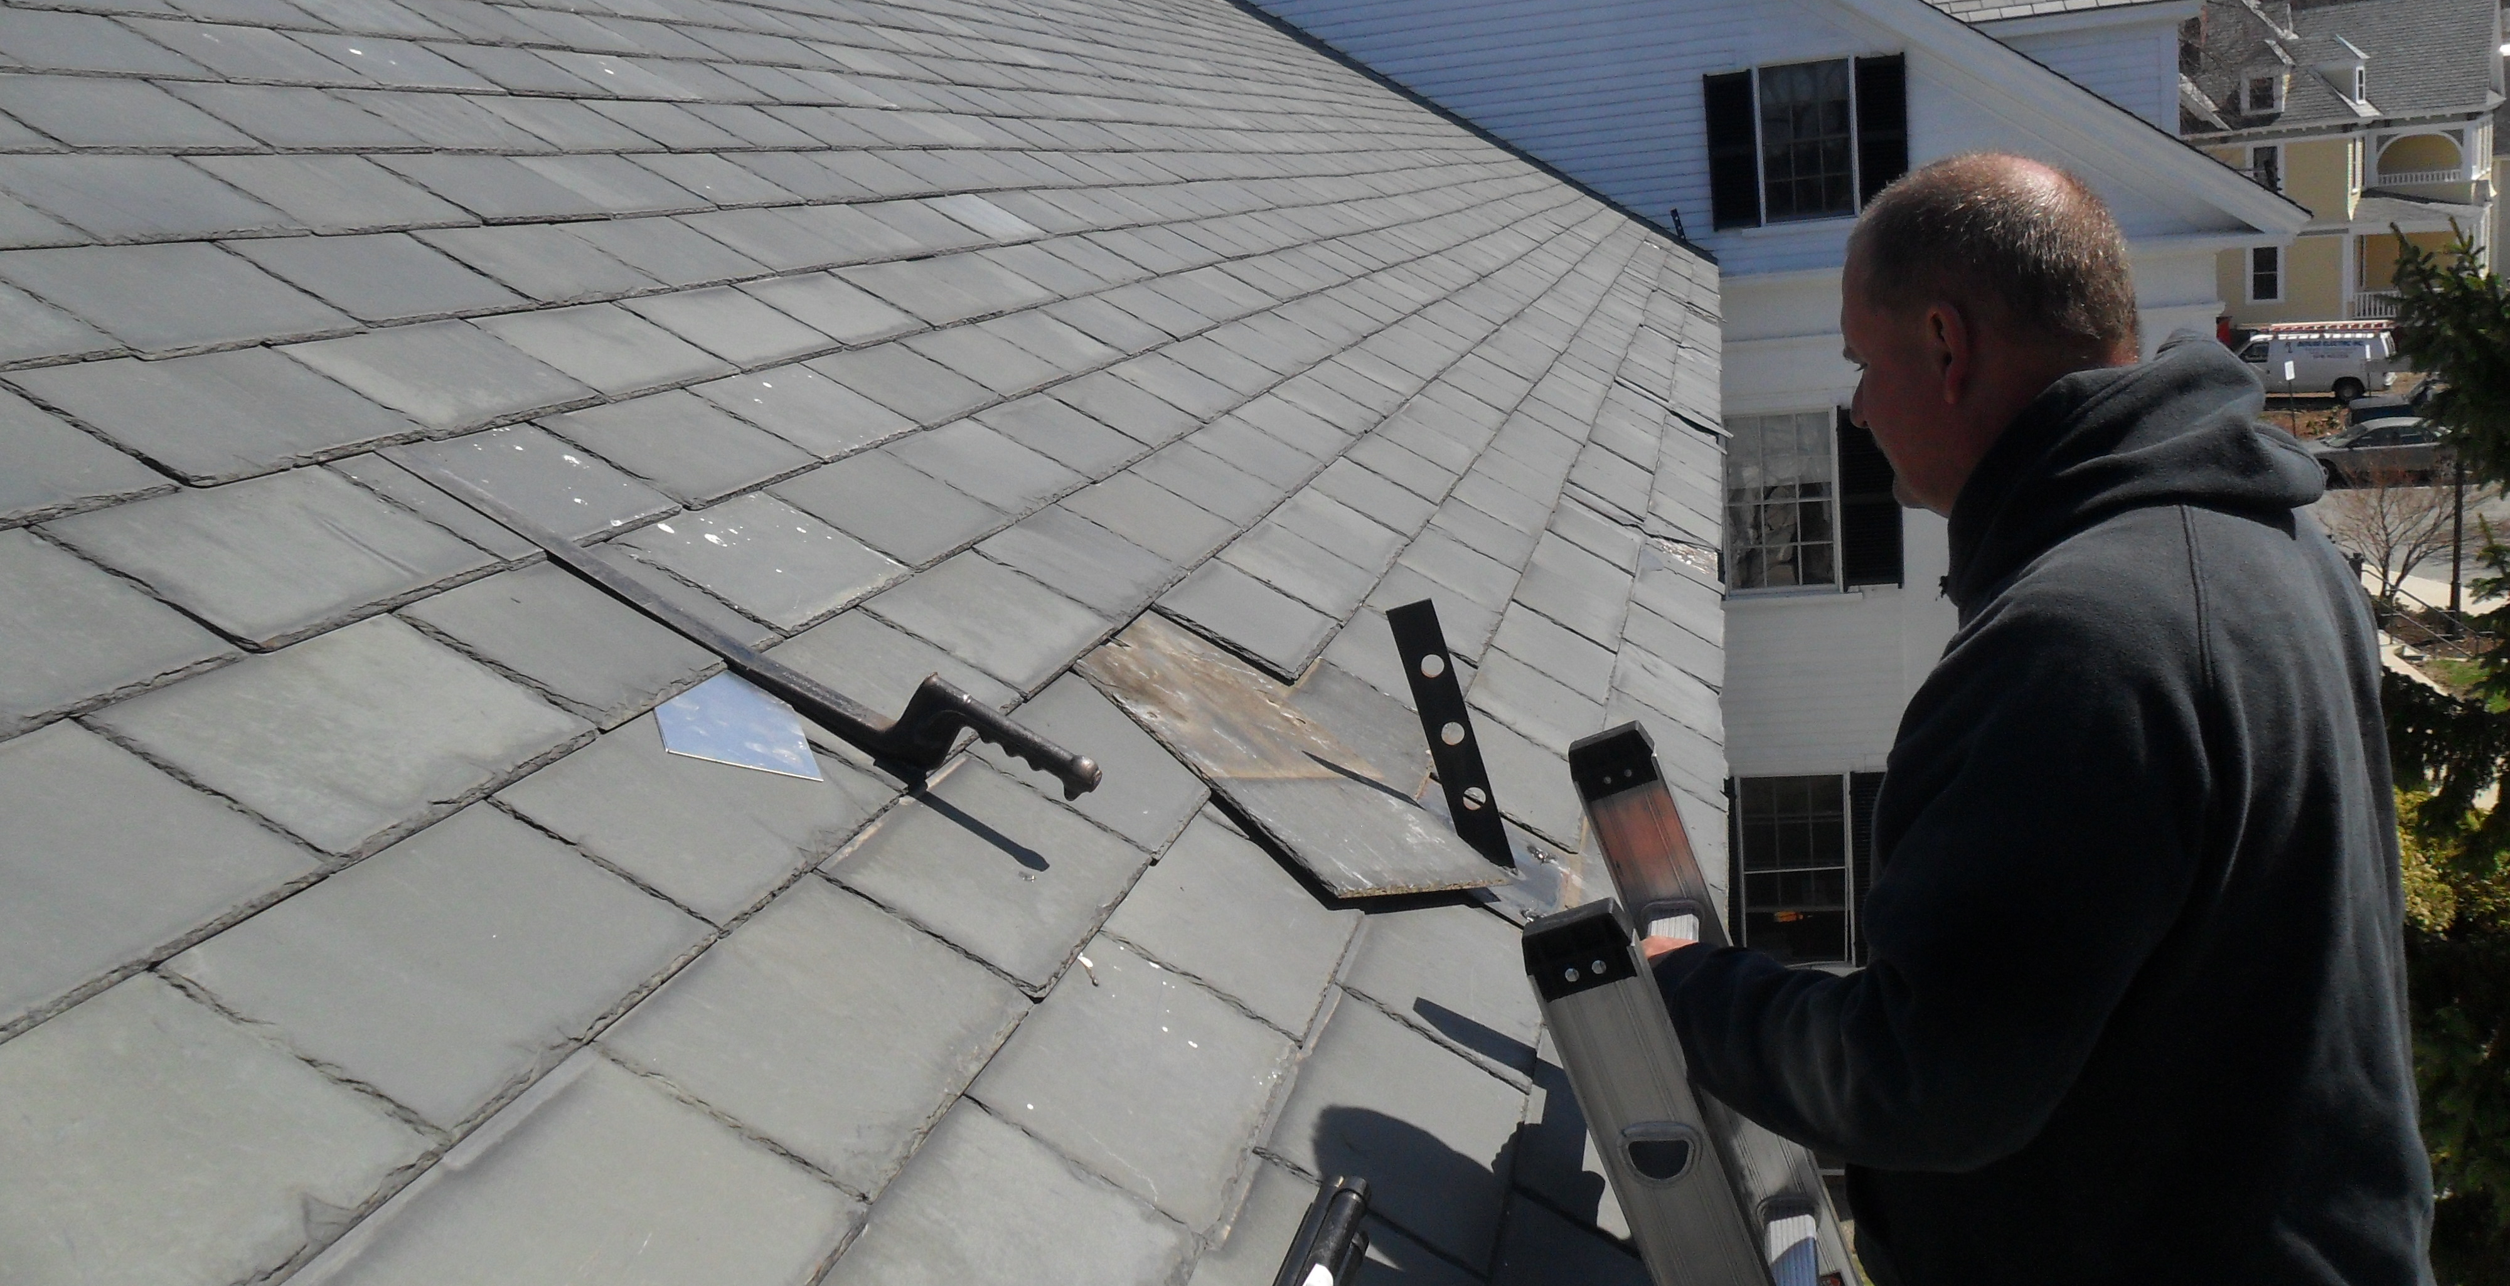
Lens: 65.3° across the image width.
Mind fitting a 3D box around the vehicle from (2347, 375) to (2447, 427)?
[{"bbox_3d":[32.090,-6.291,52.562,4.750,1.650,1.850,0,13,25],"label":"vehicle"}]

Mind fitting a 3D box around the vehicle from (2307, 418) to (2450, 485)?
[{"bbox_3d":[27.267,-4.590,47.037,4.750,1.450,1.800,0,13,25],"label":"vehicle"}]

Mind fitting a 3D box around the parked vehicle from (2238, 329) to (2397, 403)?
[{"bbox_3d":[34.093,-8.950,63.535,5.500,2.100,2.000,6,17,43],"label":"parked vehicle"}]

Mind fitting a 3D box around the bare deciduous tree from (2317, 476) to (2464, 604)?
[{"bbox_3d":[20.994,-1.928,36.252,2.500,2.350,2.600,0,13,25],"label":"bare deciduous tree"}]

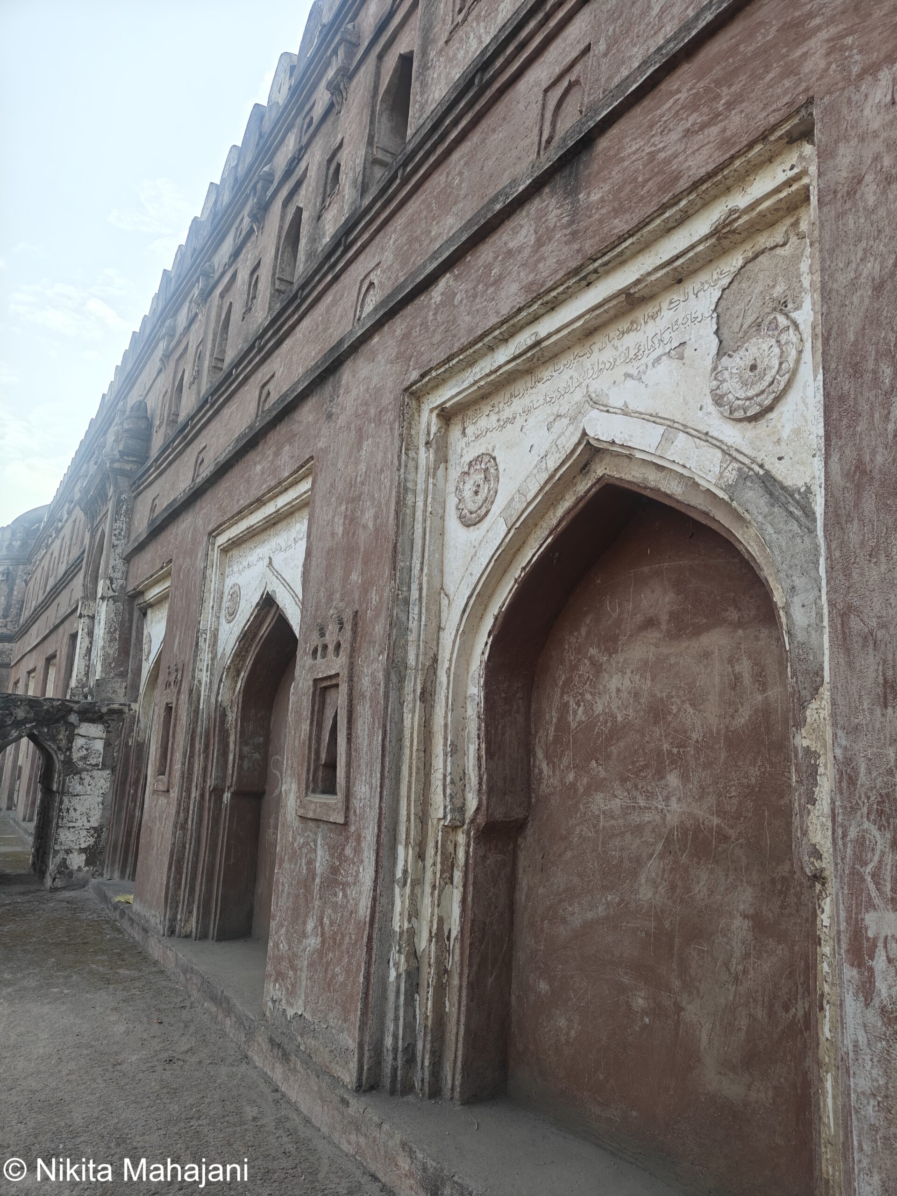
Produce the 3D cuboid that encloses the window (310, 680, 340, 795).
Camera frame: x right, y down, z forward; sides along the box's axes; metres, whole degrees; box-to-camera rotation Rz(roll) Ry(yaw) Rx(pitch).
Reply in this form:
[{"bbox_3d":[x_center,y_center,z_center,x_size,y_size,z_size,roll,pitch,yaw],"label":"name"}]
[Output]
[{"bbox_3d":[-0.585,0.733,4.302,0.120,0.580,0.350,10,-13,-31],"label":"window"}]

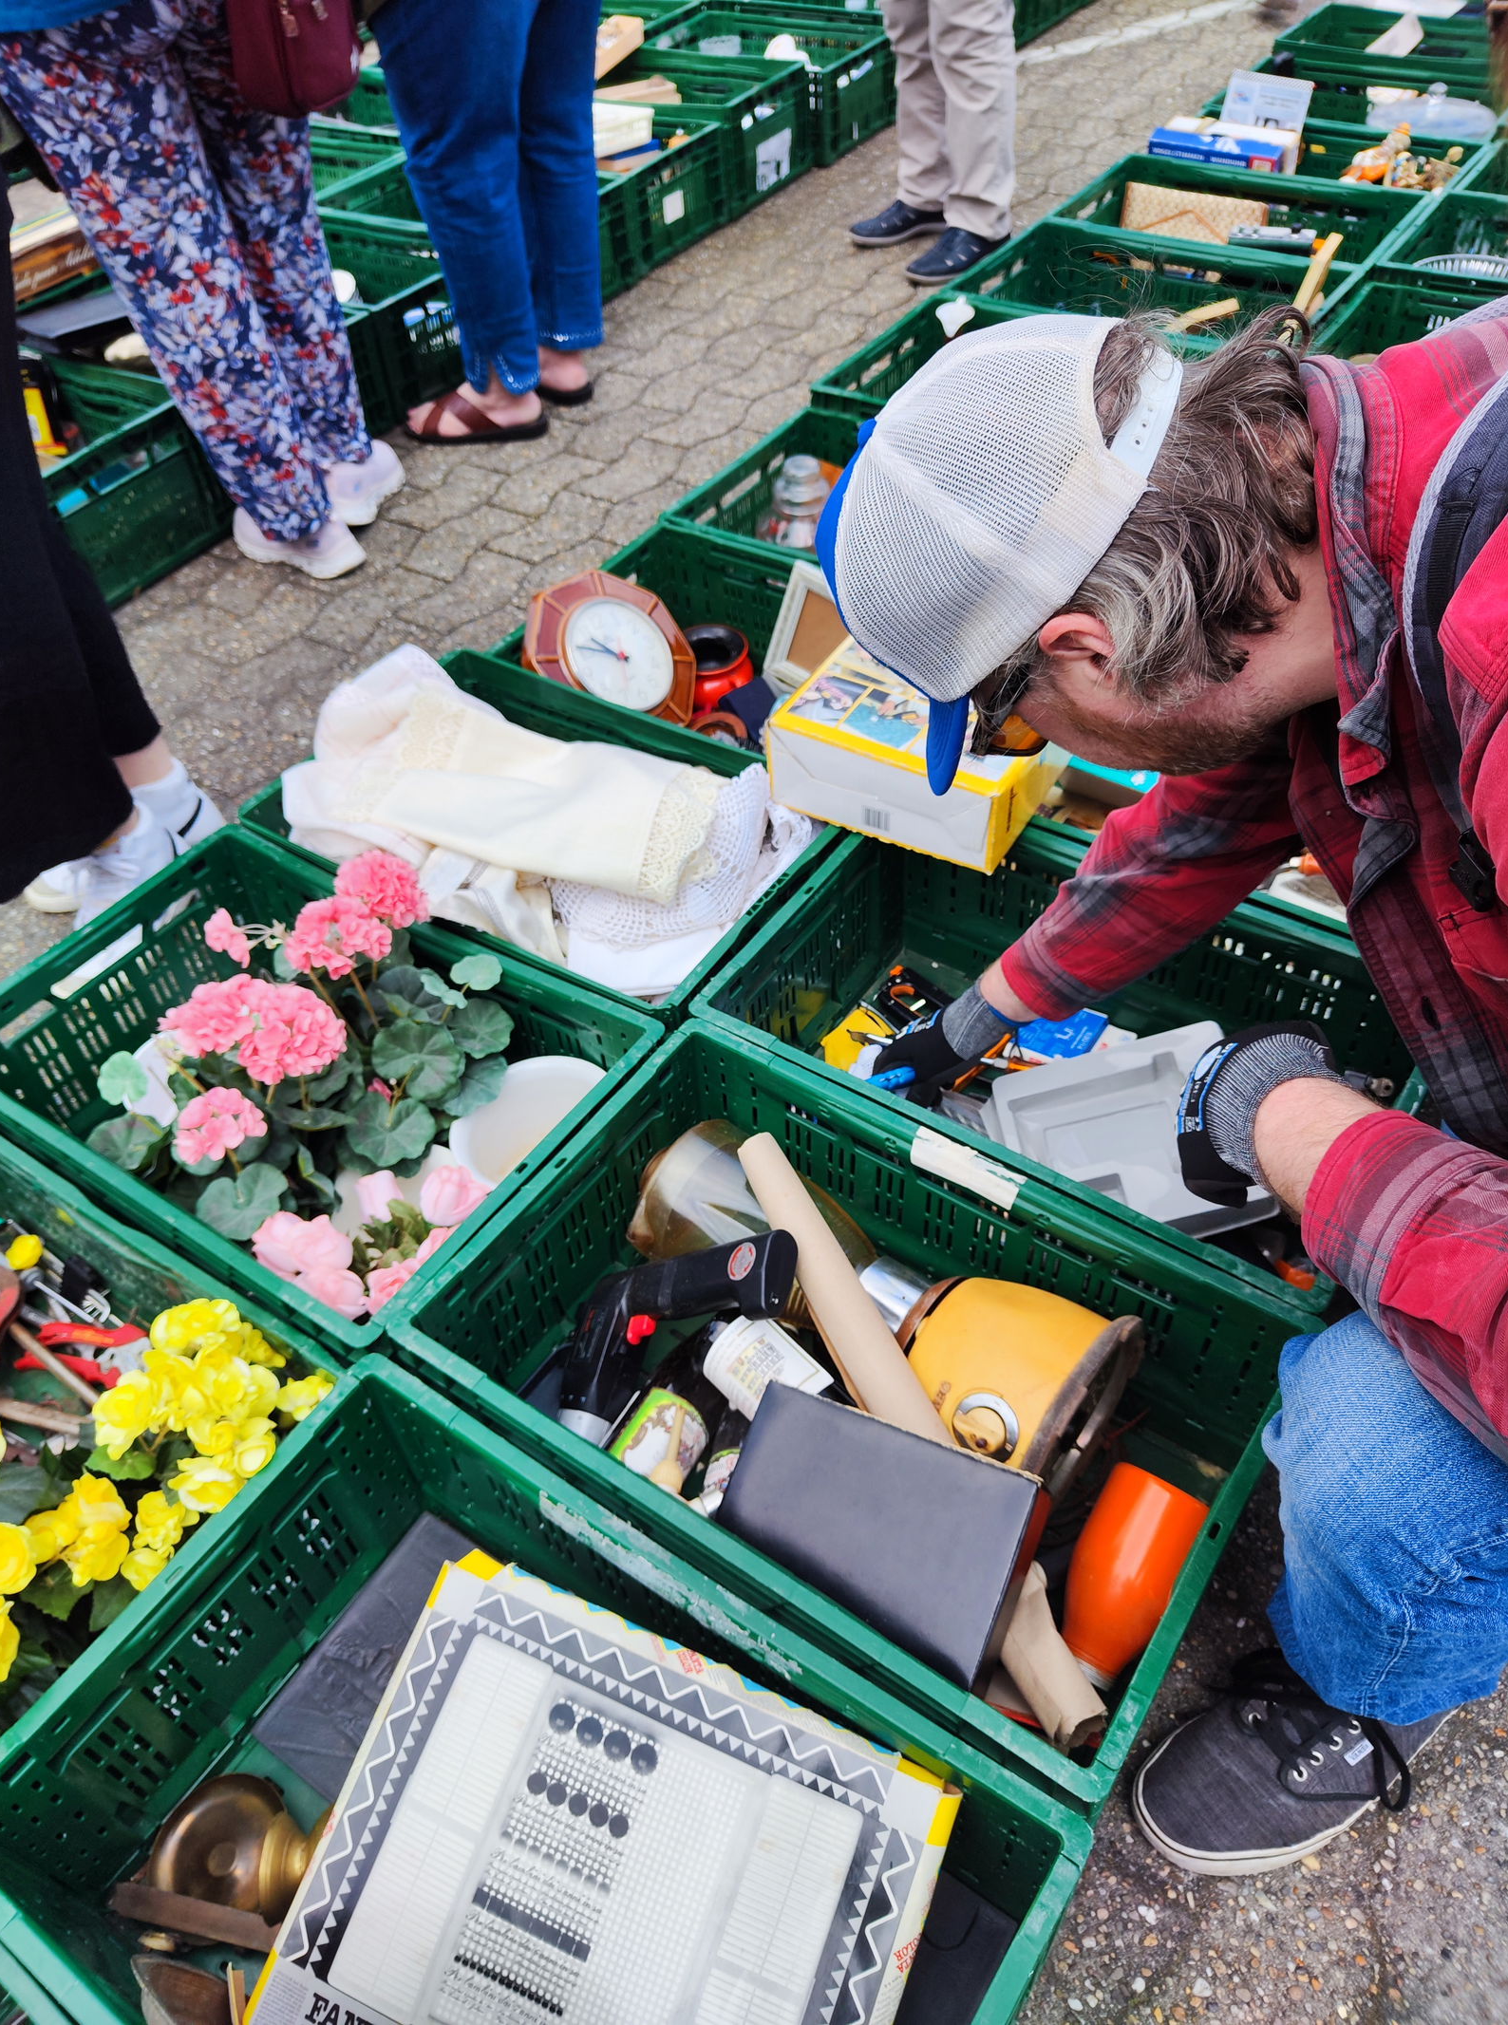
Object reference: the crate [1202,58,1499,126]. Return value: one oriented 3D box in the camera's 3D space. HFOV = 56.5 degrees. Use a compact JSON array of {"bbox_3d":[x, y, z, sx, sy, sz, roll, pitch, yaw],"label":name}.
[{"bbox_3d":[1.373,-1.952,3.206,0.600,0.235,0.400,24,53,25],"label":"crate"}]

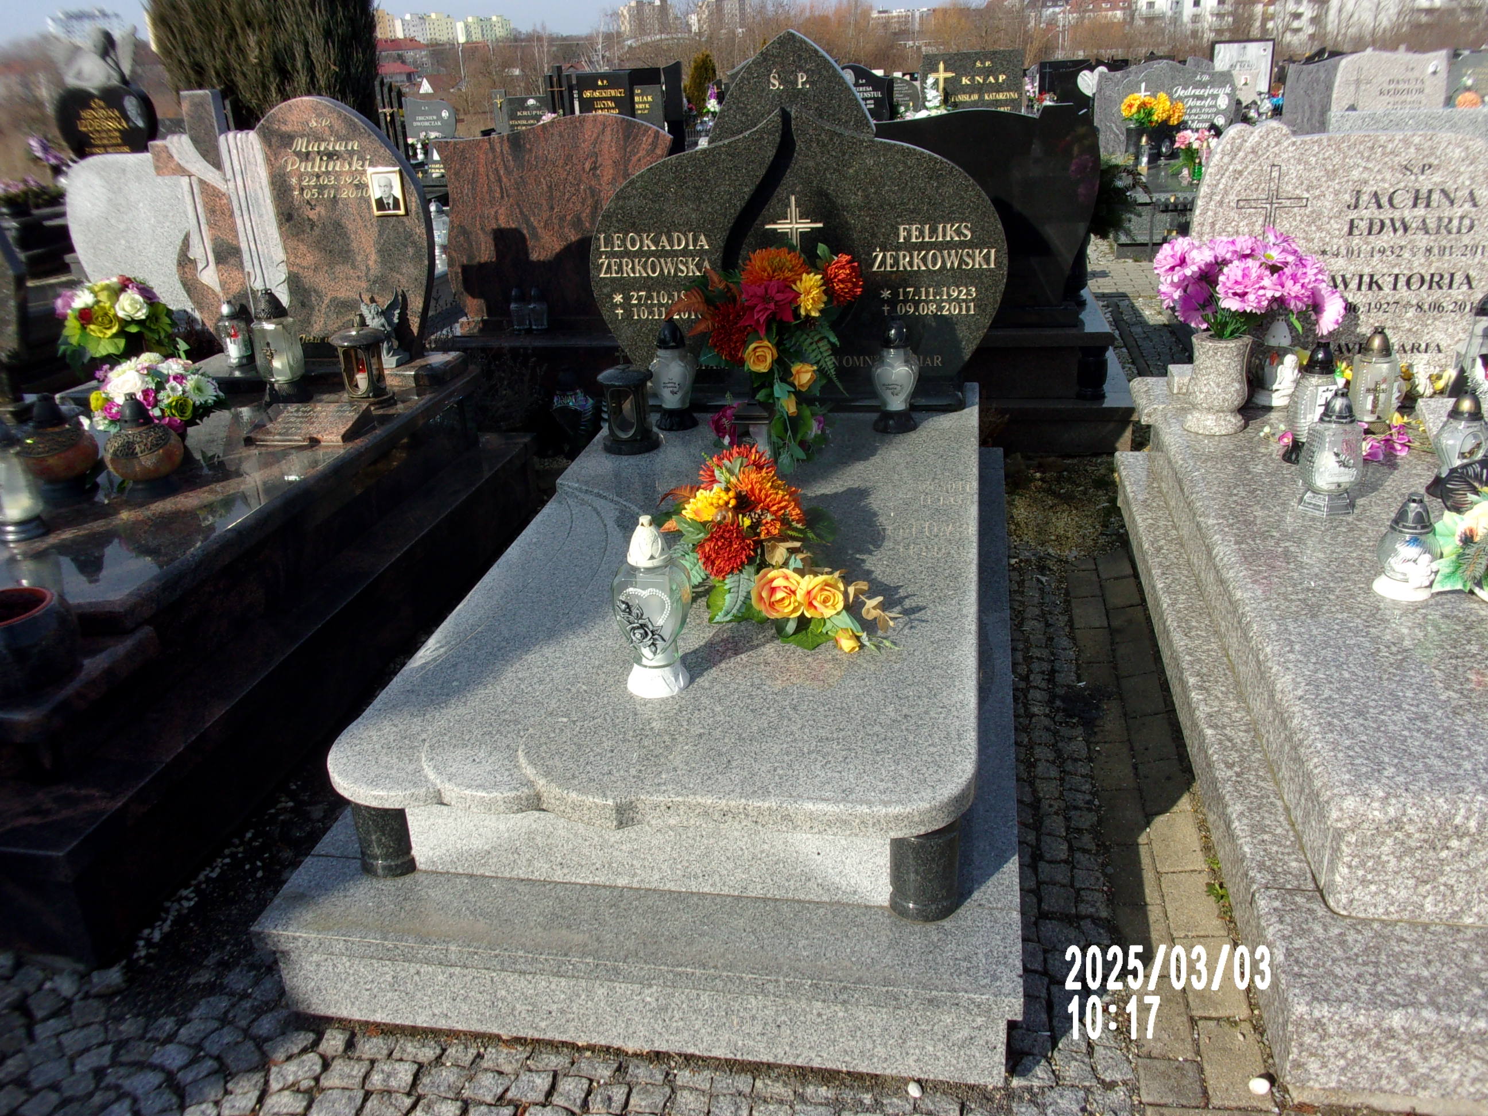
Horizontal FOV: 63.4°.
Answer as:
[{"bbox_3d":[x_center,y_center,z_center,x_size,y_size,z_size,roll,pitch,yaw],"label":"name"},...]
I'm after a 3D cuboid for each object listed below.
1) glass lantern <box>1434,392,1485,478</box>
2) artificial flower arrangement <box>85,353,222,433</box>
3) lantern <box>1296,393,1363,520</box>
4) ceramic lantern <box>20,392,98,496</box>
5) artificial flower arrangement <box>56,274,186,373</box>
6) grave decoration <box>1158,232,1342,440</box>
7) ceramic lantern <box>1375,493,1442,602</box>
[{"bbox_3d":[1.914,-0.315,3.219,0.135,0.283,0.130,-2,23,4],"label":"glass lantern"},{"bbox_3d":[-1.755,-0.448,3.513,0.380,0.290,0.350,1,26,11],"label":"artificial flower arrangement"},{"bbox_3d":[1.469,-0.268,2.983,0.144,0.297,0.142,1,26,11],"label":"lantern"},{"bbox_3d":[-1.926,-0.327,3.376,0.195,0.268,0.195,-16,26,-28],"label":"ceramic lantern"},{"bbox_3d":[-2.129,-0.781,4.117,0.410,0.350,0.370,-14,25,-24],"label":"artificial flower arrangement"},{"bbox_3d":[1.572,-0.690,3.765,0.550,0.590,0.460,1,24,11],"label":"grave decoration"},{"bbox_3d":[1.437,-0.034,2.577,0.135,0.224,0.130,-1,25,6],"label":"ceramic lantern"}]

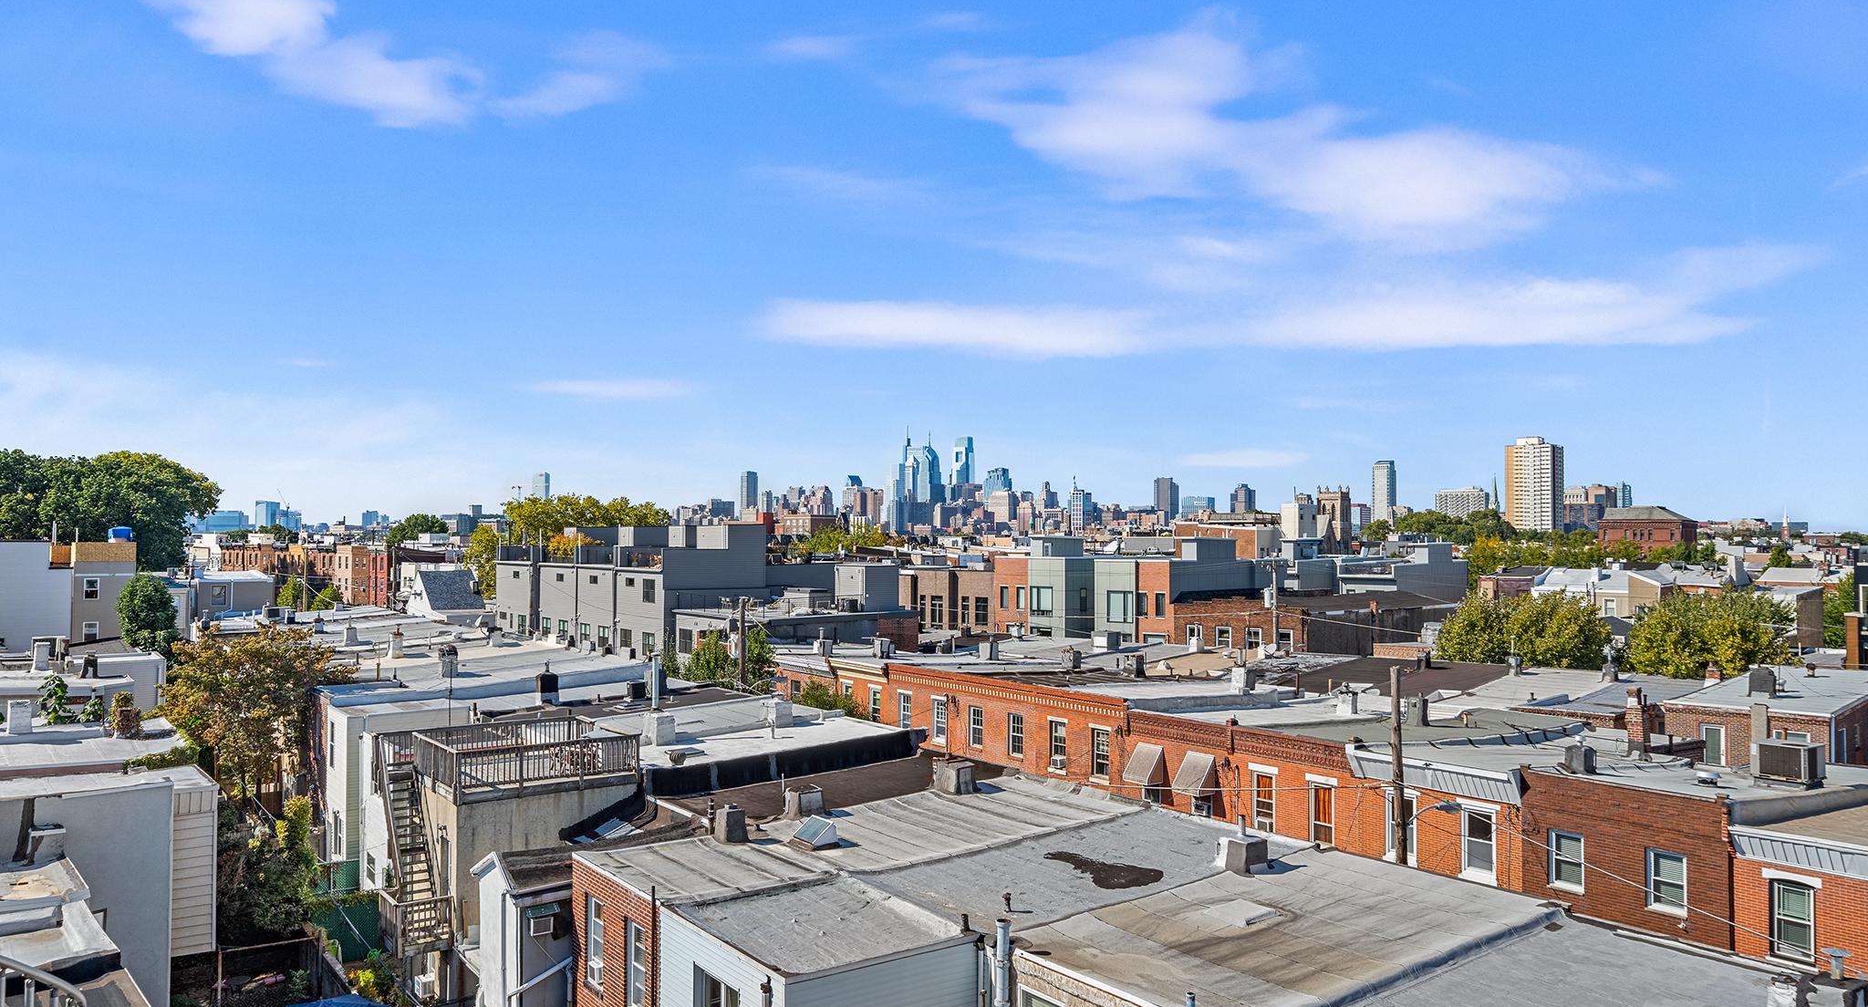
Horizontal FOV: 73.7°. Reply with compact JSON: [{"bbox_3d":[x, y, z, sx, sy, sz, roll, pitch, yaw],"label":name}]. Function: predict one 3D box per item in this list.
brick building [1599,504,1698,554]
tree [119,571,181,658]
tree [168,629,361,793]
[{"bbox_3d":[195.303,11.222,339.819,20.300,20.460,23.000,-1,-2,40],"label":"brick building"},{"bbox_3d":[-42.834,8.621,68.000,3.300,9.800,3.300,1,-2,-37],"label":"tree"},{"bbox_3d":[-25.471,8.873,46.769,6.600,8.689,6.500,1,-2,-28],"label":"tree"}]

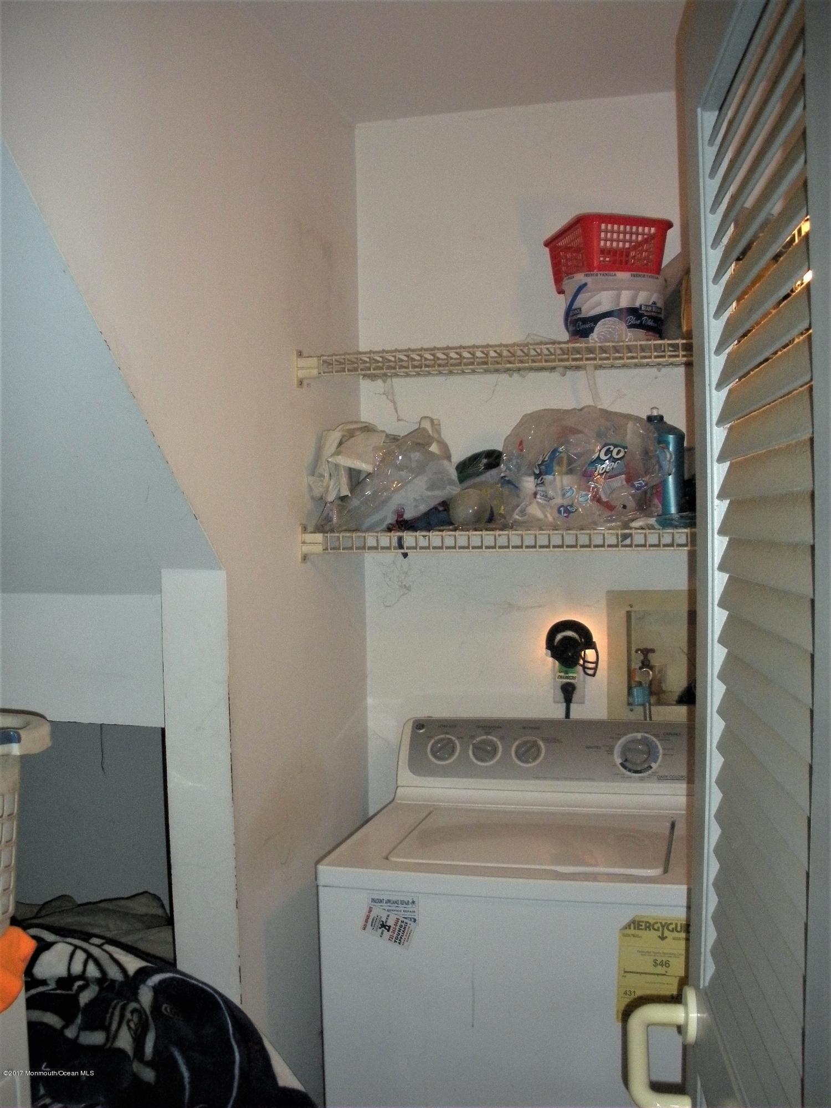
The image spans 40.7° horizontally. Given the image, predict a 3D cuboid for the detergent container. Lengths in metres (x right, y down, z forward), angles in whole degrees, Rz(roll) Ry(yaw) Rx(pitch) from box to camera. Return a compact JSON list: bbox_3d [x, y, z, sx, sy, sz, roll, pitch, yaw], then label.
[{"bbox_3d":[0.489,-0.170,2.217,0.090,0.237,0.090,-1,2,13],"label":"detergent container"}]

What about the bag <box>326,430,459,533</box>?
[{"bbox_3d":[-0.042,-0.146,2.302,0.240,0.203,0.210,-1,2,13],"label":"bag"}]

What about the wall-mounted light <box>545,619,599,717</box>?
[{"bbox_3d":[0.345,0.250,2.466,0.115,0.205,0.070,-1,2,13],"label":"wall-mounted light"}]

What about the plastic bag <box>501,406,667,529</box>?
[{"bbox_3d":[0.341,-0.167,2.237,0.310,0.235,0.260,-1,2,13],"label":"plastic bag"}]

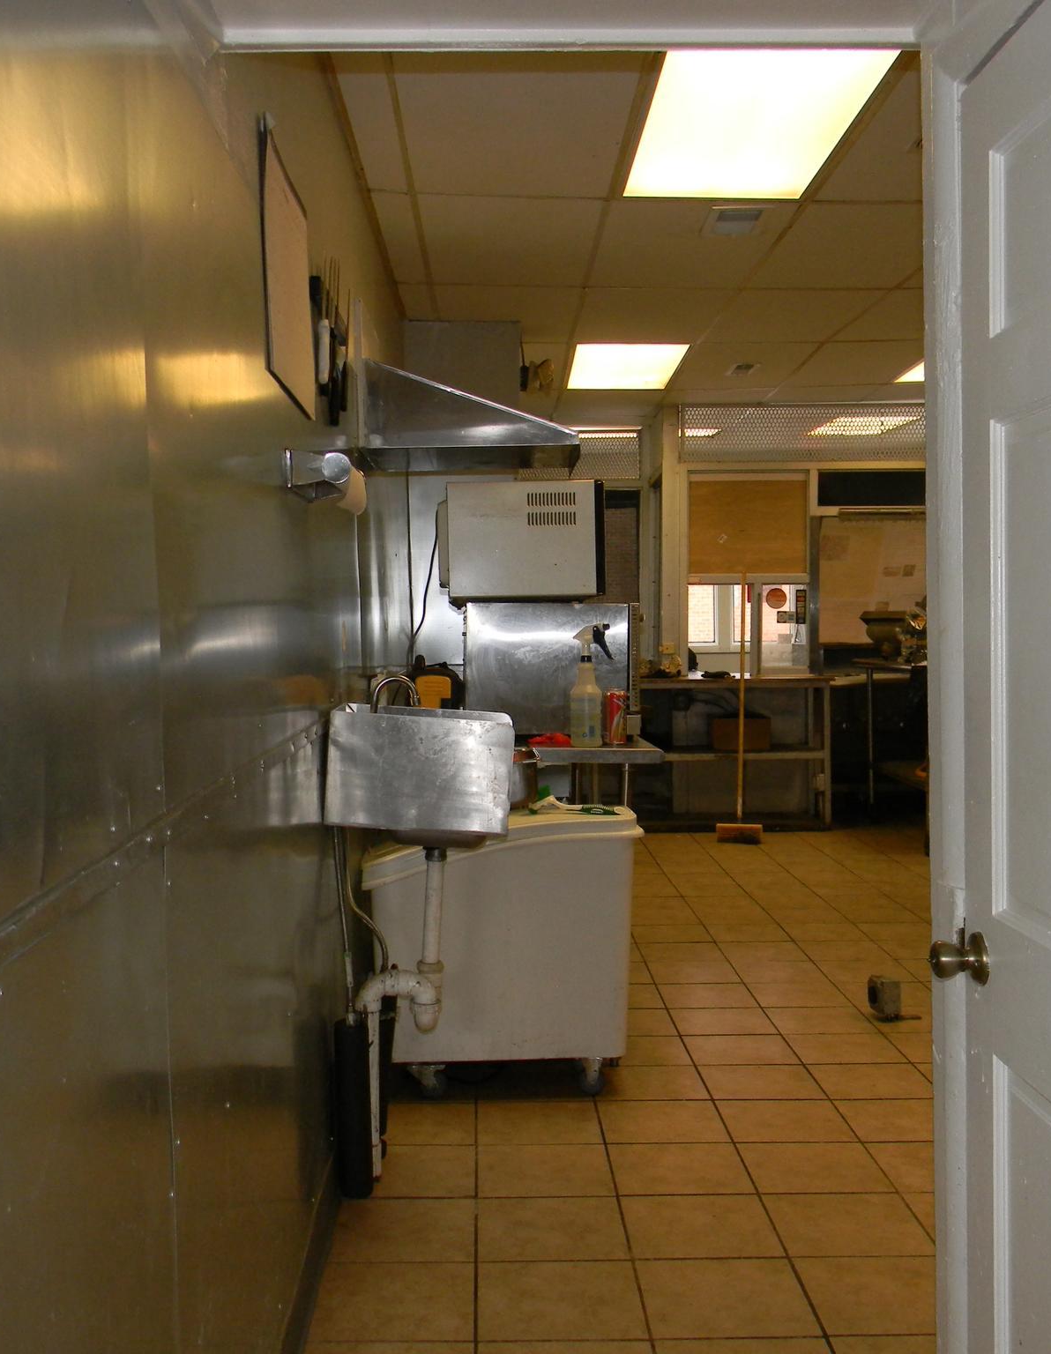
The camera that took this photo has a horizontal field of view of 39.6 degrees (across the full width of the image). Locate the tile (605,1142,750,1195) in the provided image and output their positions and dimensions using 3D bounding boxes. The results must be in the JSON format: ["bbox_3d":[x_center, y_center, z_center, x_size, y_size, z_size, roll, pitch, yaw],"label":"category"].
[{"bbox_3d":[0.347,1.116,3.291,0.302,0.010,0.302,0,2,-2],"label":"tile"}]

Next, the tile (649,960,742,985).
[{"bbox_3d":[0.593,1.044,5.140,0.302,0.010,0.302,0,2,-2],"label":"tile"}]

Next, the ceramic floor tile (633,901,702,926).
[{"bbox_3d":[0.564,1.007,6.085,0.302,0.010,0.302,0,2,-2],"label":"ceramic floor tile"}]

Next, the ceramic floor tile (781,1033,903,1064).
[{"bbox_3d":[0.939,1.100,4.299,0.304,0.010,0.304,0,2,-2],"label":"ceramic floor tile"}]

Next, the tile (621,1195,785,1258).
[{"bbox_3d":[0.360,1.141,3.020,0.302,0.010,0.302,0,2,-2],"label":"tile"}]

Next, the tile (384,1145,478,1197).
[{"bbox_3d":[-0.261,1.136,3.344,0.292,0.010,0.304,0,2,-2],"label":"tile"}]

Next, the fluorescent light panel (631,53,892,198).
[{"bbox_3d":[0.597,-1.486,3.956,0.570,0.050,1.180,0,2,-1],"label":"fluorescent light panel"}]

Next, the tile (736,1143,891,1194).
[{"bbox_3d":[0.665,1.138,3.375,0.304,0.010,0.304,0,2,-2],"label":"tile"}]

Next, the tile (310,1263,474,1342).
[{"bbox_3d":[-0.240,1.163,2.711,0.292,0.010,0.304,0,2,-2],"label":"tile"}]

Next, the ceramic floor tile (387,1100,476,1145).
[{"bbox_3d":[-0.278,1.133,3.672,0.305,0.010,0.305,0,2,-2],"label":"ceramic floor tile"}]

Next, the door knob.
[{"bbox_3d":[0.543,0.353,1.830,0.063,0.065,0.065,0,2,-2],"label":"door knob"}]

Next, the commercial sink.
[{"bbox_3d":[-0.225,0.217,3.241,0.387,0.290,0.320,3,2,-2],"label":"commercial sink"}]

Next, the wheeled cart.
[{"bbox_3d":[-0.073,0.743,4.013,0.735,0.740,0.370,0,2,-5],"label":"wheeled cart"}]

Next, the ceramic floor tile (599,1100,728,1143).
[{"bbox_3d":[0.346,1.133,3.692,0.305,0.010,0.305,0,2,-2],"label":"ceramic floor tile"}]

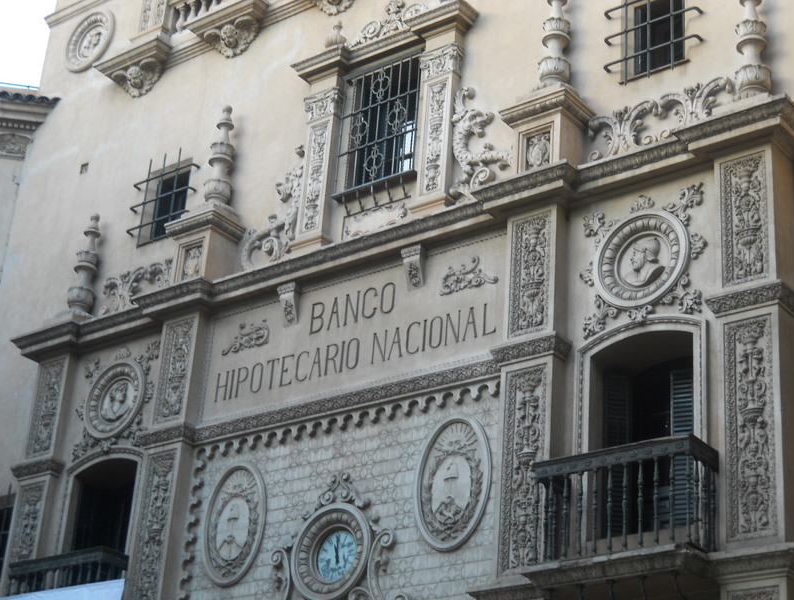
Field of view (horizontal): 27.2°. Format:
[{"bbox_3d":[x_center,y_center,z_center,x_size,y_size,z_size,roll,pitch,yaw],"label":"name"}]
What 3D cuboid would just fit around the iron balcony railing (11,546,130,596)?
[{"bbox_3d":[-3.929,3.597,19.409,1.642,1.015,0.533,-15,-32,35],"label":"iron balcony railing"}]

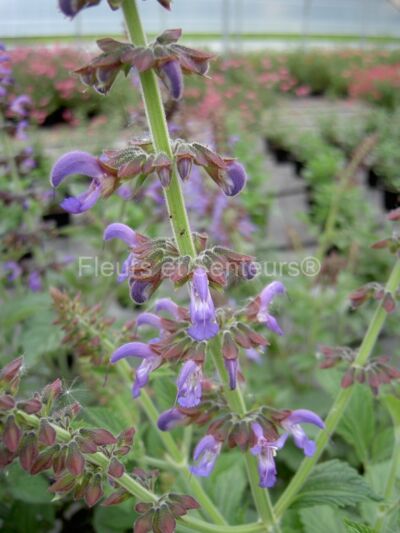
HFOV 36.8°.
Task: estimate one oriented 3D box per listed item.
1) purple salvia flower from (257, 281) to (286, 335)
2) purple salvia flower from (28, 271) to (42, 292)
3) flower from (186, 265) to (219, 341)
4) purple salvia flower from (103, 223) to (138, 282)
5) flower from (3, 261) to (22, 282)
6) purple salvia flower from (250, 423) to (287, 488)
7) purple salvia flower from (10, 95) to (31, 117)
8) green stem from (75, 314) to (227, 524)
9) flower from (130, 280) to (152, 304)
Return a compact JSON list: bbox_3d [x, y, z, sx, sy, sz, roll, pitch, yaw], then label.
[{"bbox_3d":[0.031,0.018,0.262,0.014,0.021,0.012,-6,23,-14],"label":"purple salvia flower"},{"bbox_3d":[-0.178,0.016,0.650,0.014,0.020,0.014,-4,22,-9],"label":"purple salvia flower"},{"bbox_3d":[0.001,0.015,0.250,0.013,0.027,0.018,0,21,0],"label":"flower"},{"bbox_3d":[-0.035,-0.006,0.262,0.016,0.024,0.012,-8,23,-20],"label":"purple salvia flower"},{"bbox_3d":[-0.203,0.005,0.650,0.019,0.019,0.012,4,22,9],"label":"flower"},{"bbox_3d":[0.030,0.082,0.262,0.015,0.025,0.015,-6,23,-14],"label":"purple salvia flower"},{"bbox_3d":[-0.179,-0.161,0.600,0.019,0.018,0.012,0,22,0],"label":"purple salvia flower"},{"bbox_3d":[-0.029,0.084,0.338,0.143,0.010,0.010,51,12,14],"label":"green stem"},{"bbox_3d":[-0.024,0.011,0.247,0.009,0.010,0.010,15,26,32],"label":"flower"}]

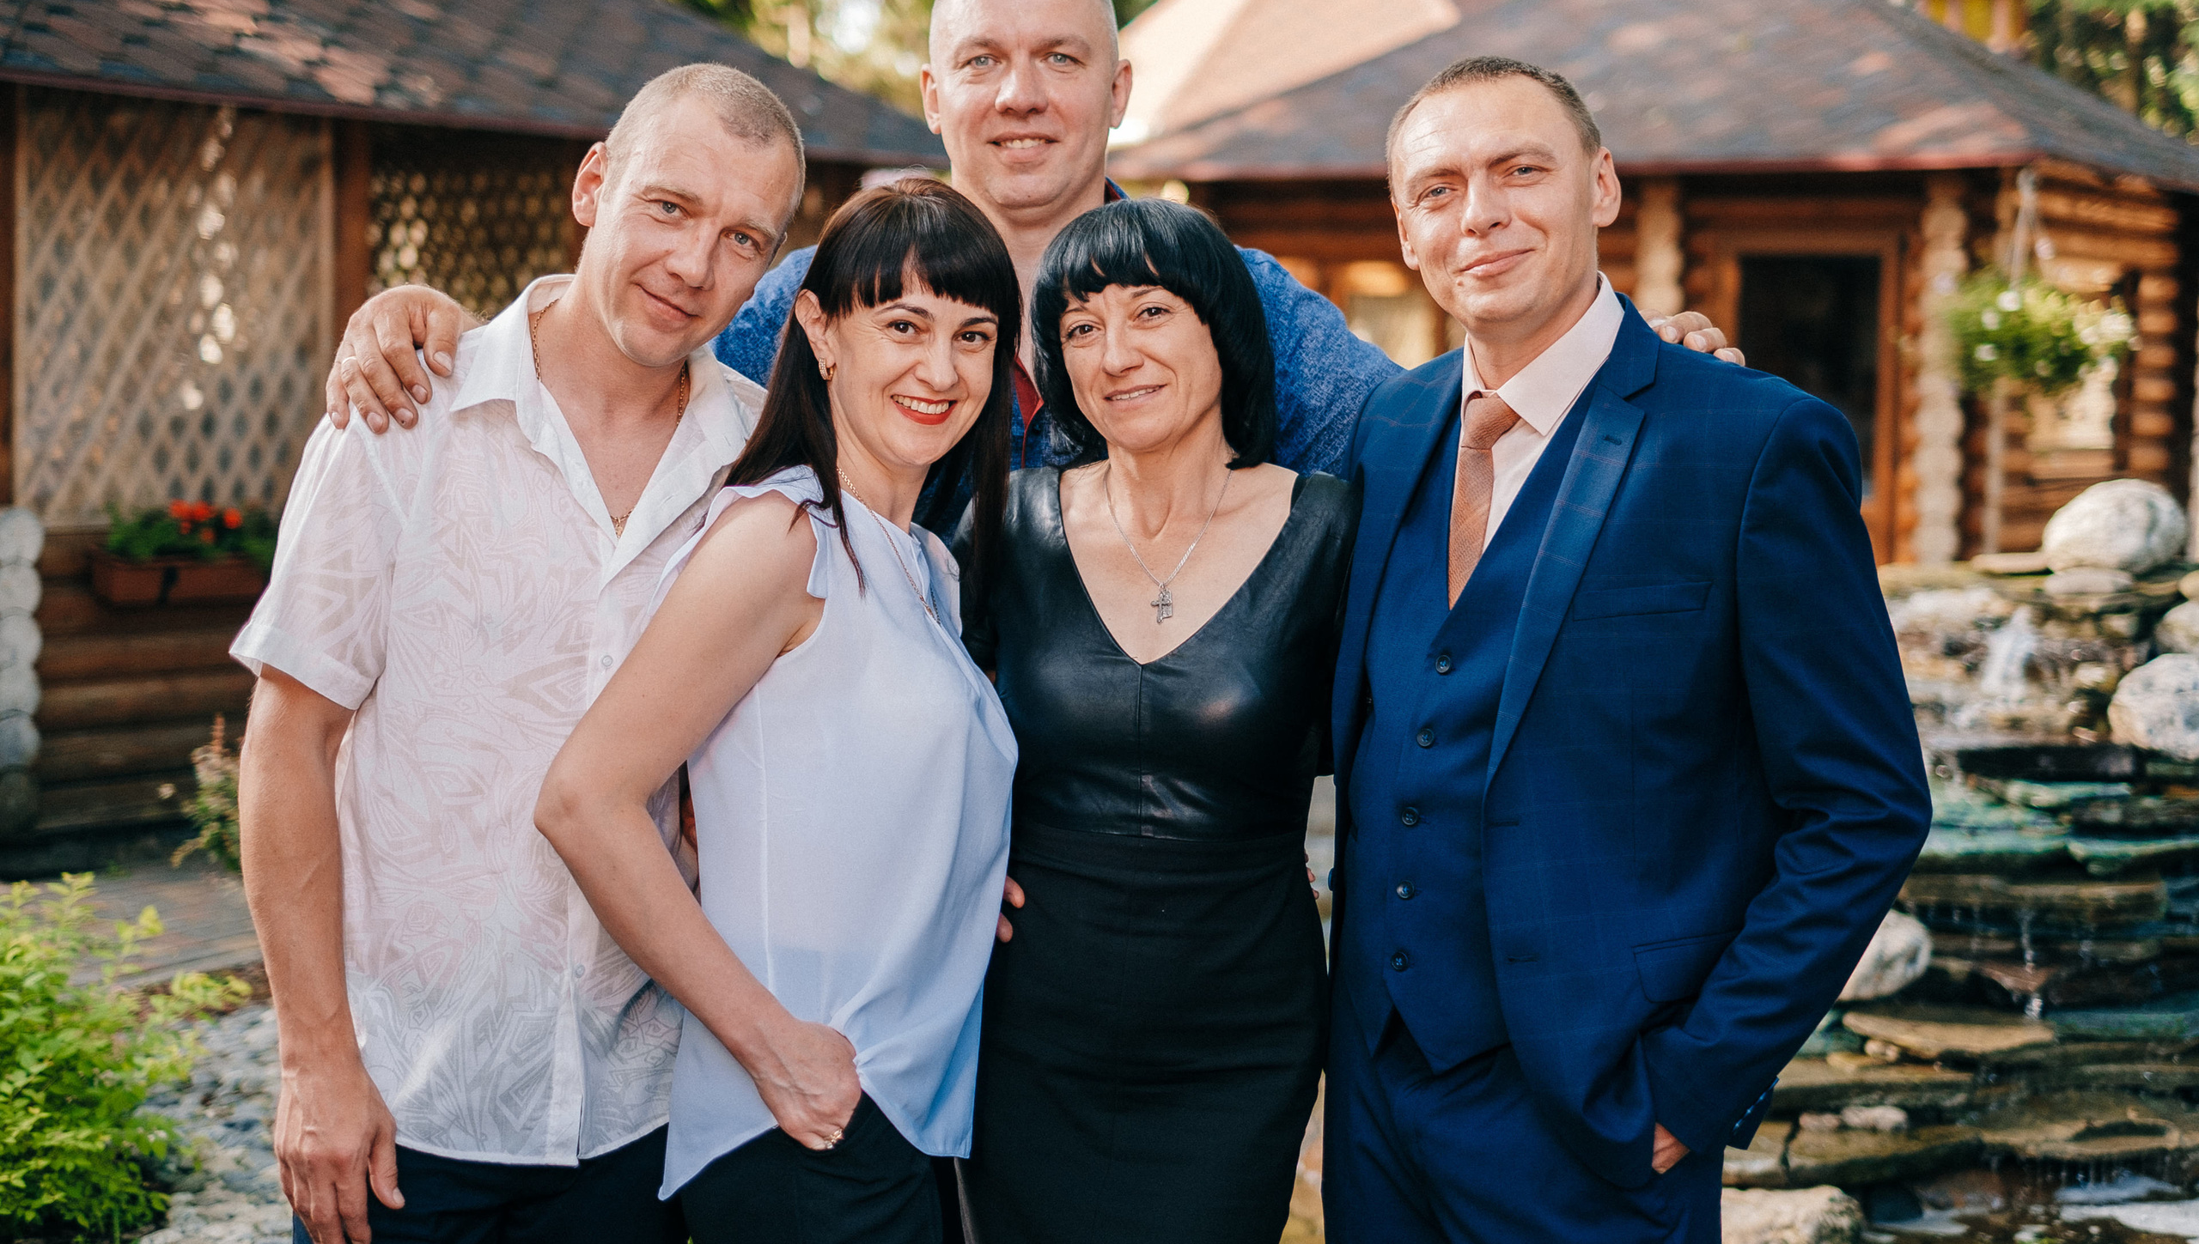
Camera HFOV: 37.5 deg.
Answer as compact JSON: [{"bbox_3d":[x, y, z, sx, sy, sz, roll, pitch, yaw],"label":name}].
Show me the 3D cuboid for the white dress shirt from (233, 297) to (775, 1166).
[{"bbox_3d":[-0.465,0.068,2.640,0.500,0.700,0.280,1,2,-30],"label":"white dress shirt"}]

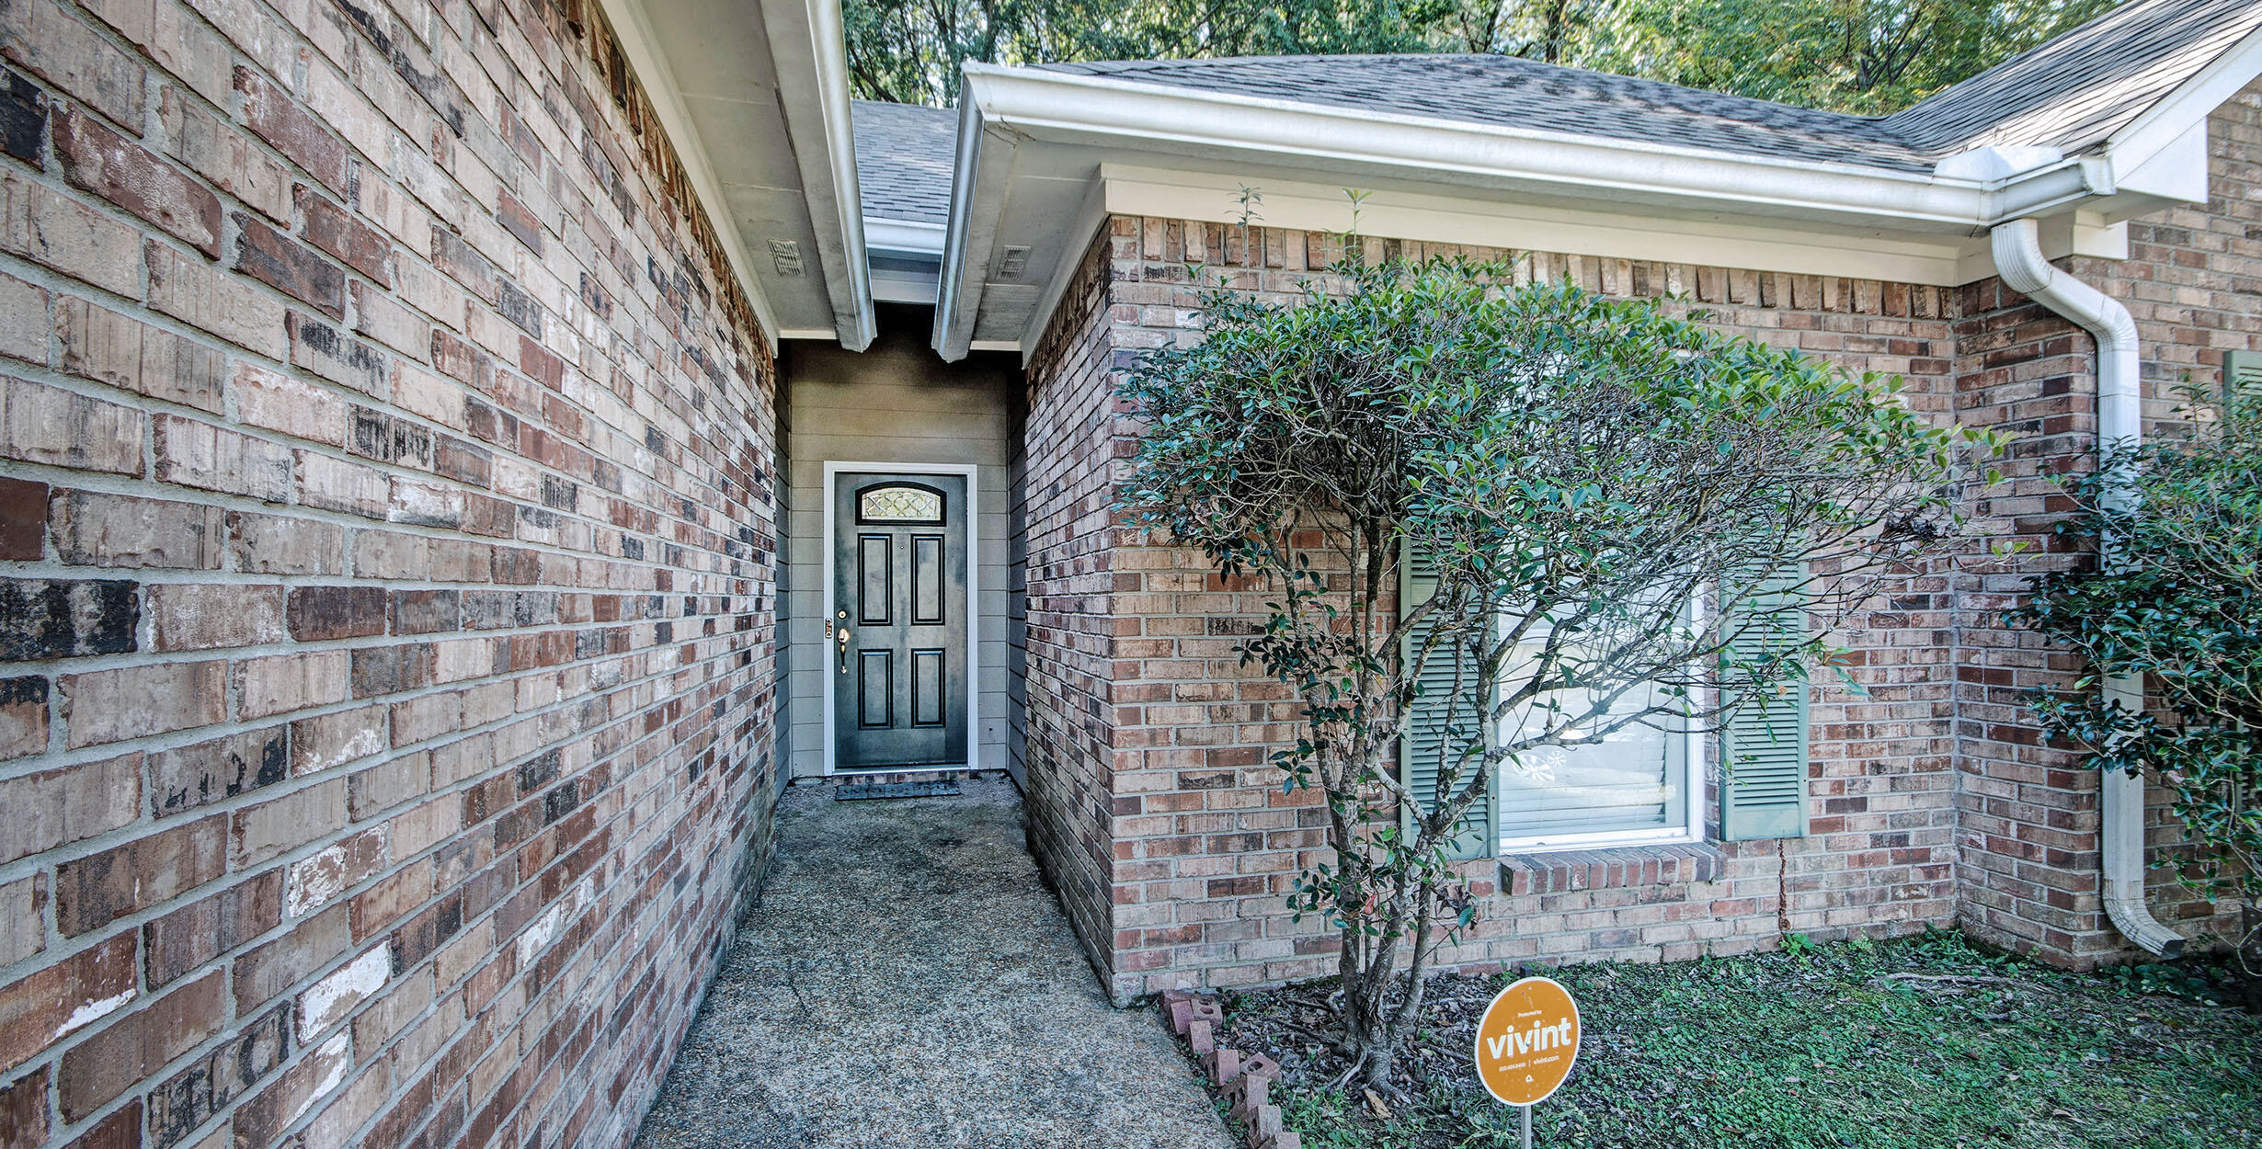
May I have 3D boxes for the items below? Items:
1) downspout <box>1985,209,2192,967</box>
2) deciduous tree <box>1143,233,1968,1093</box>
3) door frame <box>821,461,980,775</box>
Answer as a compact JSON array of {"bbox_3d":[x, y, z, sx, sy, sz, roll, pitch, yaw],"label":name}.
[{"bbox_3d":[3.330,0.010,3.240,0.330,2.560,0.320,0,-1,-13],"label":"downspout"},{"bbox_3d":[1.280,0.220,2.650,2.450,2.200,1.200,0,-1,-13],"label":"deciduous tree"},{"bbox_3d":[-1.576,0.298,6.460,1.040,2.150,0.150,0,-1,-13],"label":"door frame"}]

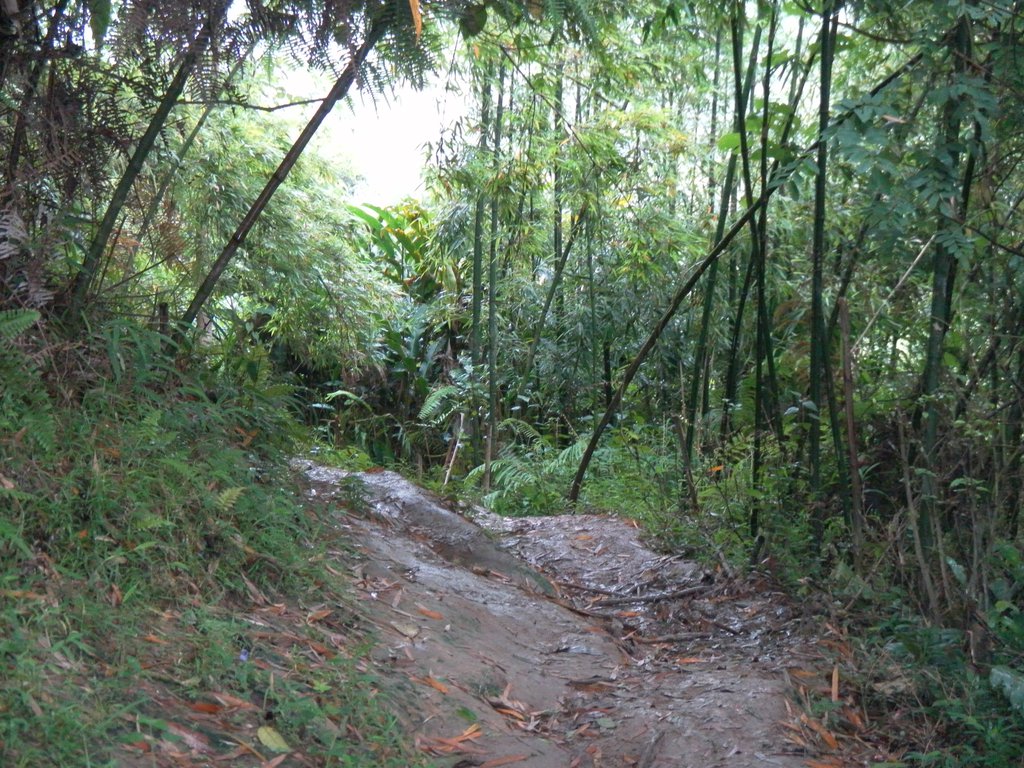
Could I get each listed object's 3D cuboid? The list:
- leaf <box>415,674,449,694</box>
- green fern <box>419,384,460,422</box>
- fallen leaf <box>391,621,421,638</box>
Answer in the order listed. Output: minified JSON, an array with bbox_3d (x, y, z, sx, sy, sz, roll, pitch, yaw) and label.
[{"bbox_3d":[-0.256,0.994,6.897,0.073,0.030,0.136,2,18,-39],"label":"leaf"},{"bbox_3d":[-0.455,0.122,13.000,0.270,0.240,0.200,0,0,0],"label":"green fern"},{"bbox_3d":[-0.380,0.929,7.913,0.100,0.030,0.144,1,18,-40],"label":"fallen leaf"}]

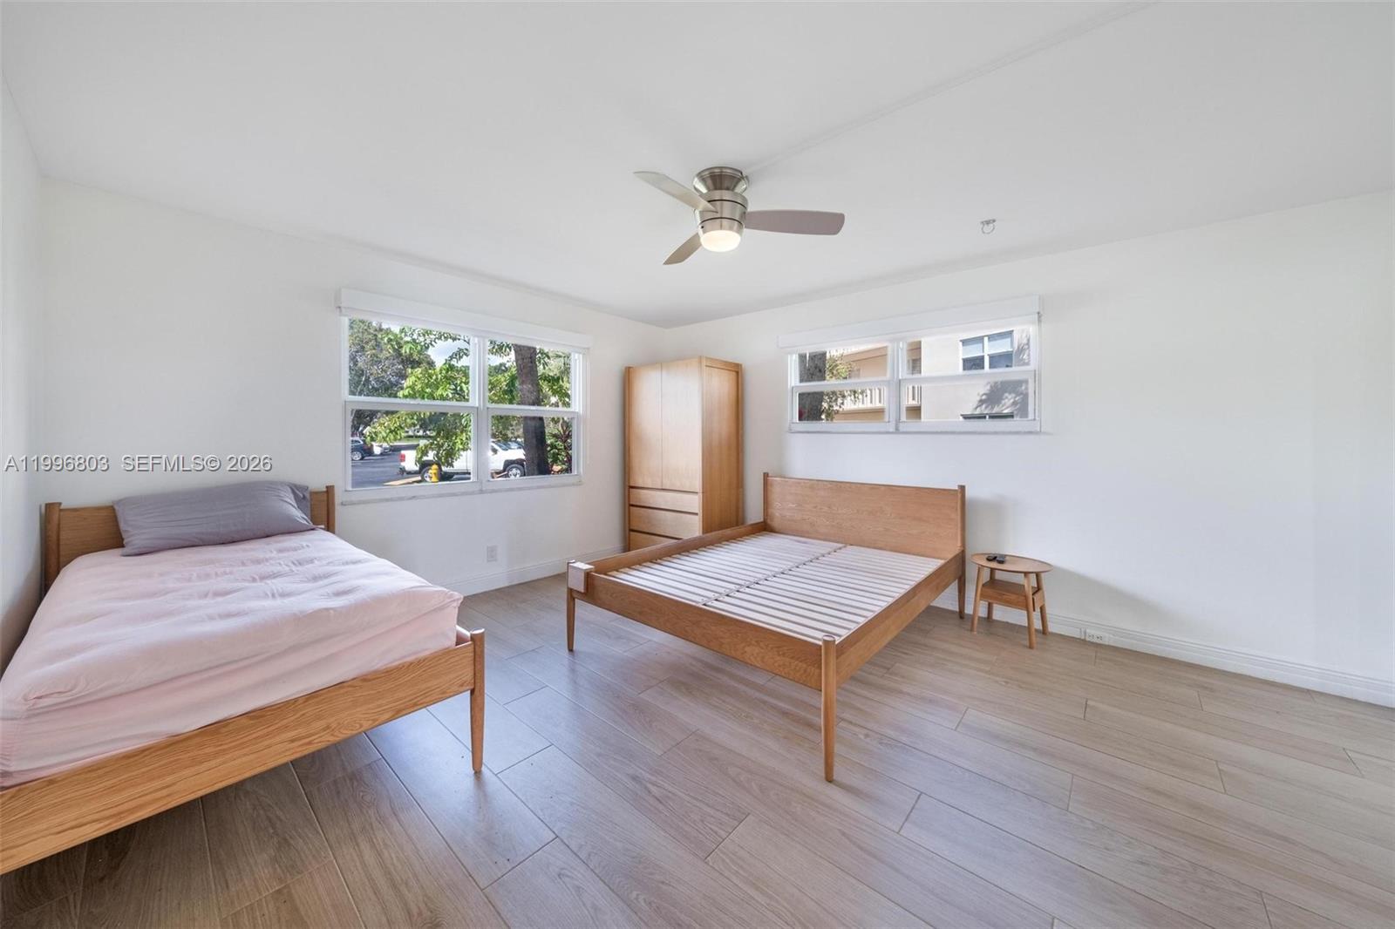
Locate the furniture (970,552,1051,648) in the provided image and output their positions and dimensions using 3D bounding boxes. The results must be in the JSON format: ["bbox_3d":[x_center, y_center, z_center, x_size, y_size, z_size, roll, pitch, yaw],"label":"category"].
[{"bbox_3d":[1.962,0.845,2.926,0.420,0.445,0.420,2,3,42],"label":"furniture"}]

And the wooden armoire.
[{"bbox_3d":[-0.140,-0.010,4.610,1.000,1.930,0.600,2,3,42],"label":"wooden armoire"}]

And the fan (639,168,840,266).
[{"bbox_3d":[0.140,-1.170,2.190,1.000,0.310,1.060,0,2,0],"label":"fan"}]

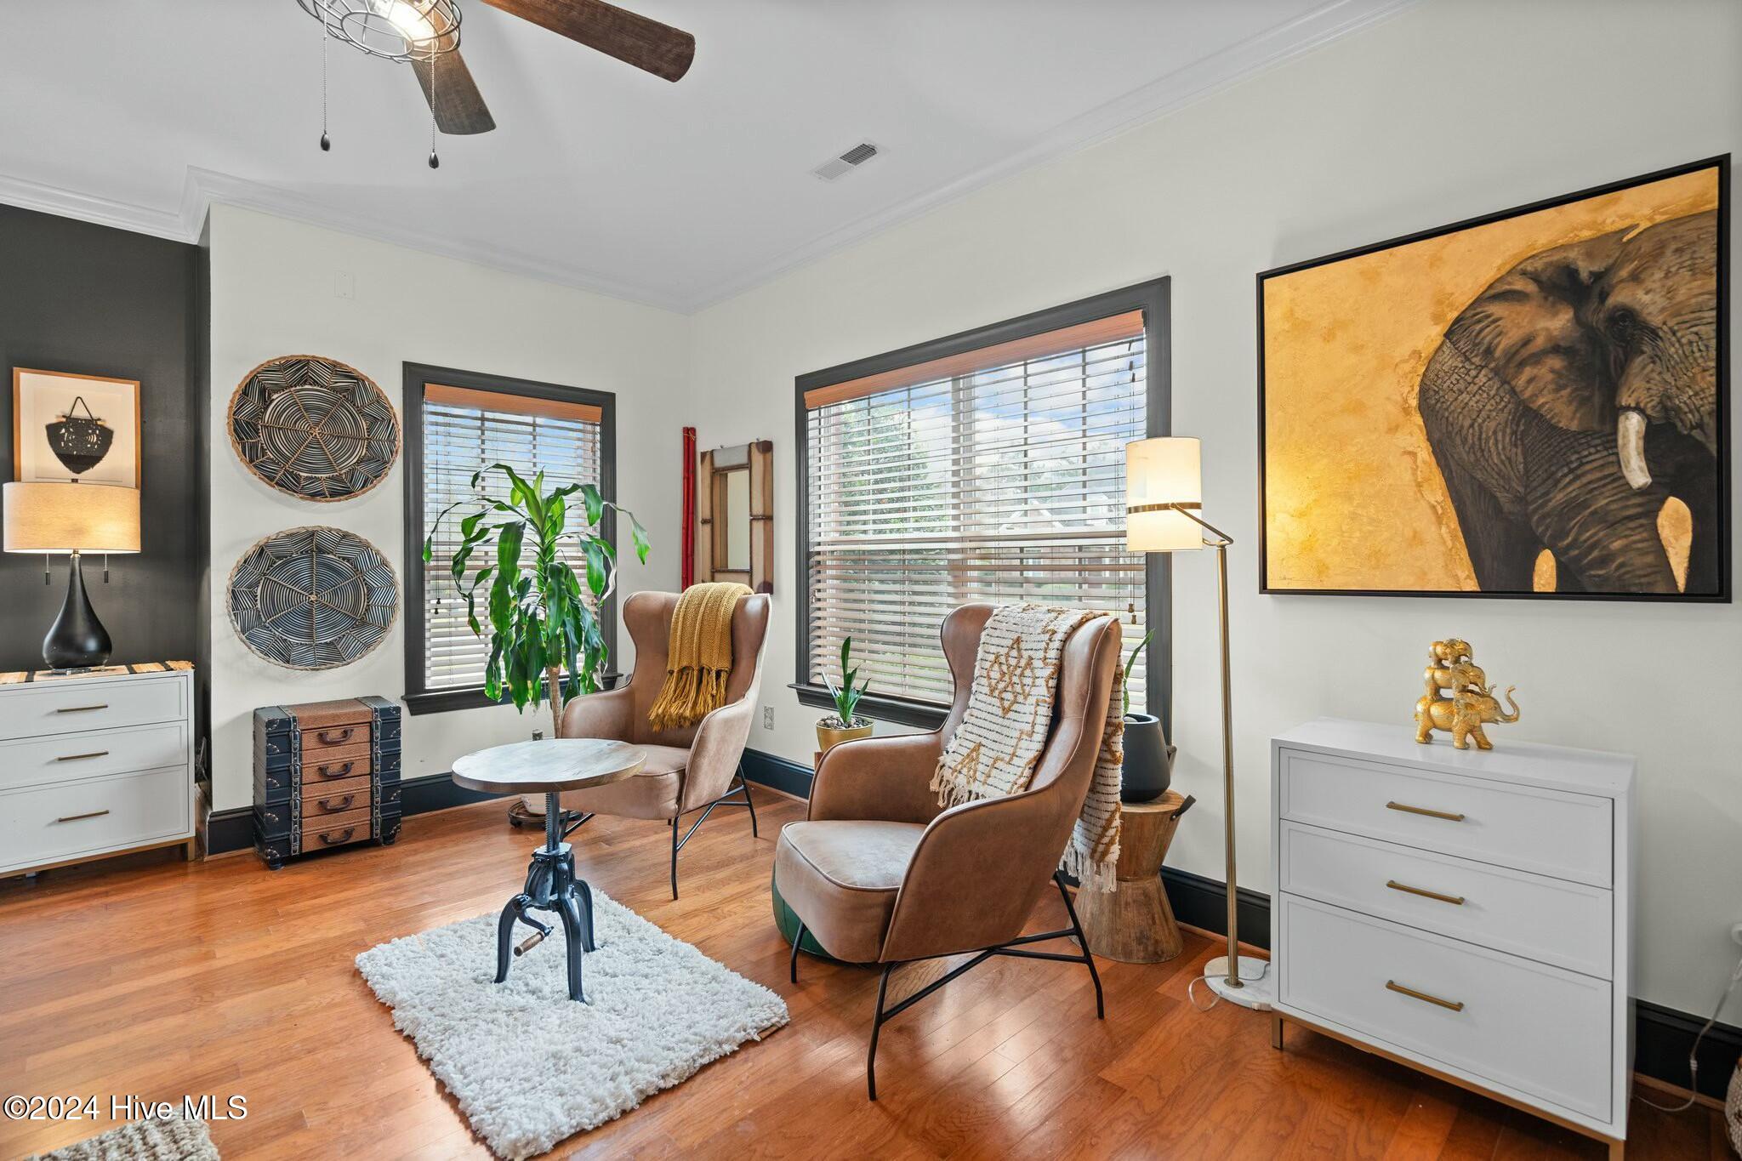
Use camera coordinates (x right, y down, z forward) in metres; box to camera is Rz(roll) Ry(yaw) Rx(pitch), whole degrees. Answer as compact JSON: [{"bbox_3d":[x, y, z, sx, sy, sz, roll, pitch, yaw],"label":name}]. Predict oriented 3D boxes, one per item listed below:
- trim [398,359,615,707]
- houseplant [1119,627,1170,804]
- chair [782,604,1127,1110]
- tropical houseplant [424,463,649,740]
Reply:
[{"bbox_3d":[-1.851,-0.204,4.104,1.100,1.720,0.120,-1,1,-43],"label":"trim"},{"bbox_3d":[0.833,0.412,2.453,0.250,0.519,0.250,-1,2,-45],"label":"houseplant"},{"bbox_3d":[0.201,0.605,2.085,0.800,1.050,0.720,-1,1,-25],"label":"chair"},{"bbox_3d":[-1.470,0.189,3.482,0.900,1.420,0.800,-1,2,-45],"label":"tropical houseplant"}]

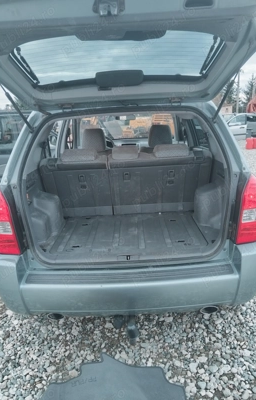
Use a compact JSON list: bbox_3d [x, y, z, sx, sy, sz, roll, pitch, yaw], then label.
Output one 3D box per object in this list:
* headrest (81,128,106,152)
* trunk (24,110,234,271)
[{"bbox_3d":[-0.384,-0.690,3.465,0.260,0.260,0.140,-3,16,2],"label":"headrest"},{"bbox_3d":[-0.017,-0.140,2.078,1.300,0.940,0.760,-3,16,2],"label":"trunk"}]

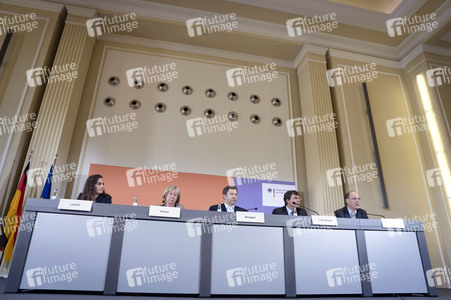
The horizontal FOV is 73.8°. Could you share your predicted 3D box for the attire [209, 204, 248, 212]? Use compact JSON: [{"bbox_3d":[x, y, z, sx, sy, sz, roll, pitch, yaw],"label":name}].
[{"bbox_3d":[0.025,0.933,3.657,0.540,0.600,0.360,7,-21,-14],"label":"attire"}]

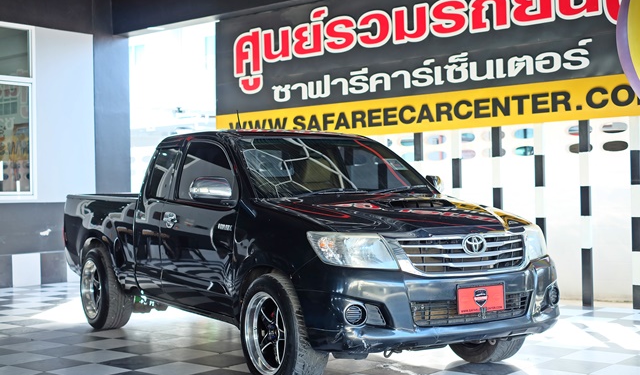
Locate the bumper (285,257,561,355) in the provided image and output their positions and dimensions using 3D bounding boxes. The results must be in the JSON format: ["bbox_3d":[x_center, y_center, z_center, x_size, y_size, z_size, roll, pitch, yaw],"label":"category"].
[{"bbox_3d":[0.745,0.638,5.500,1.720,0.490,0.640,0,0,-32],"label":"bumper"}]

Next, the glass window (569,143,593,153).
[{"bbox_3d":[2.743,-0.410,9.900,0.050,0.110,0.300,0,0,-39],"label":"glass window"}]

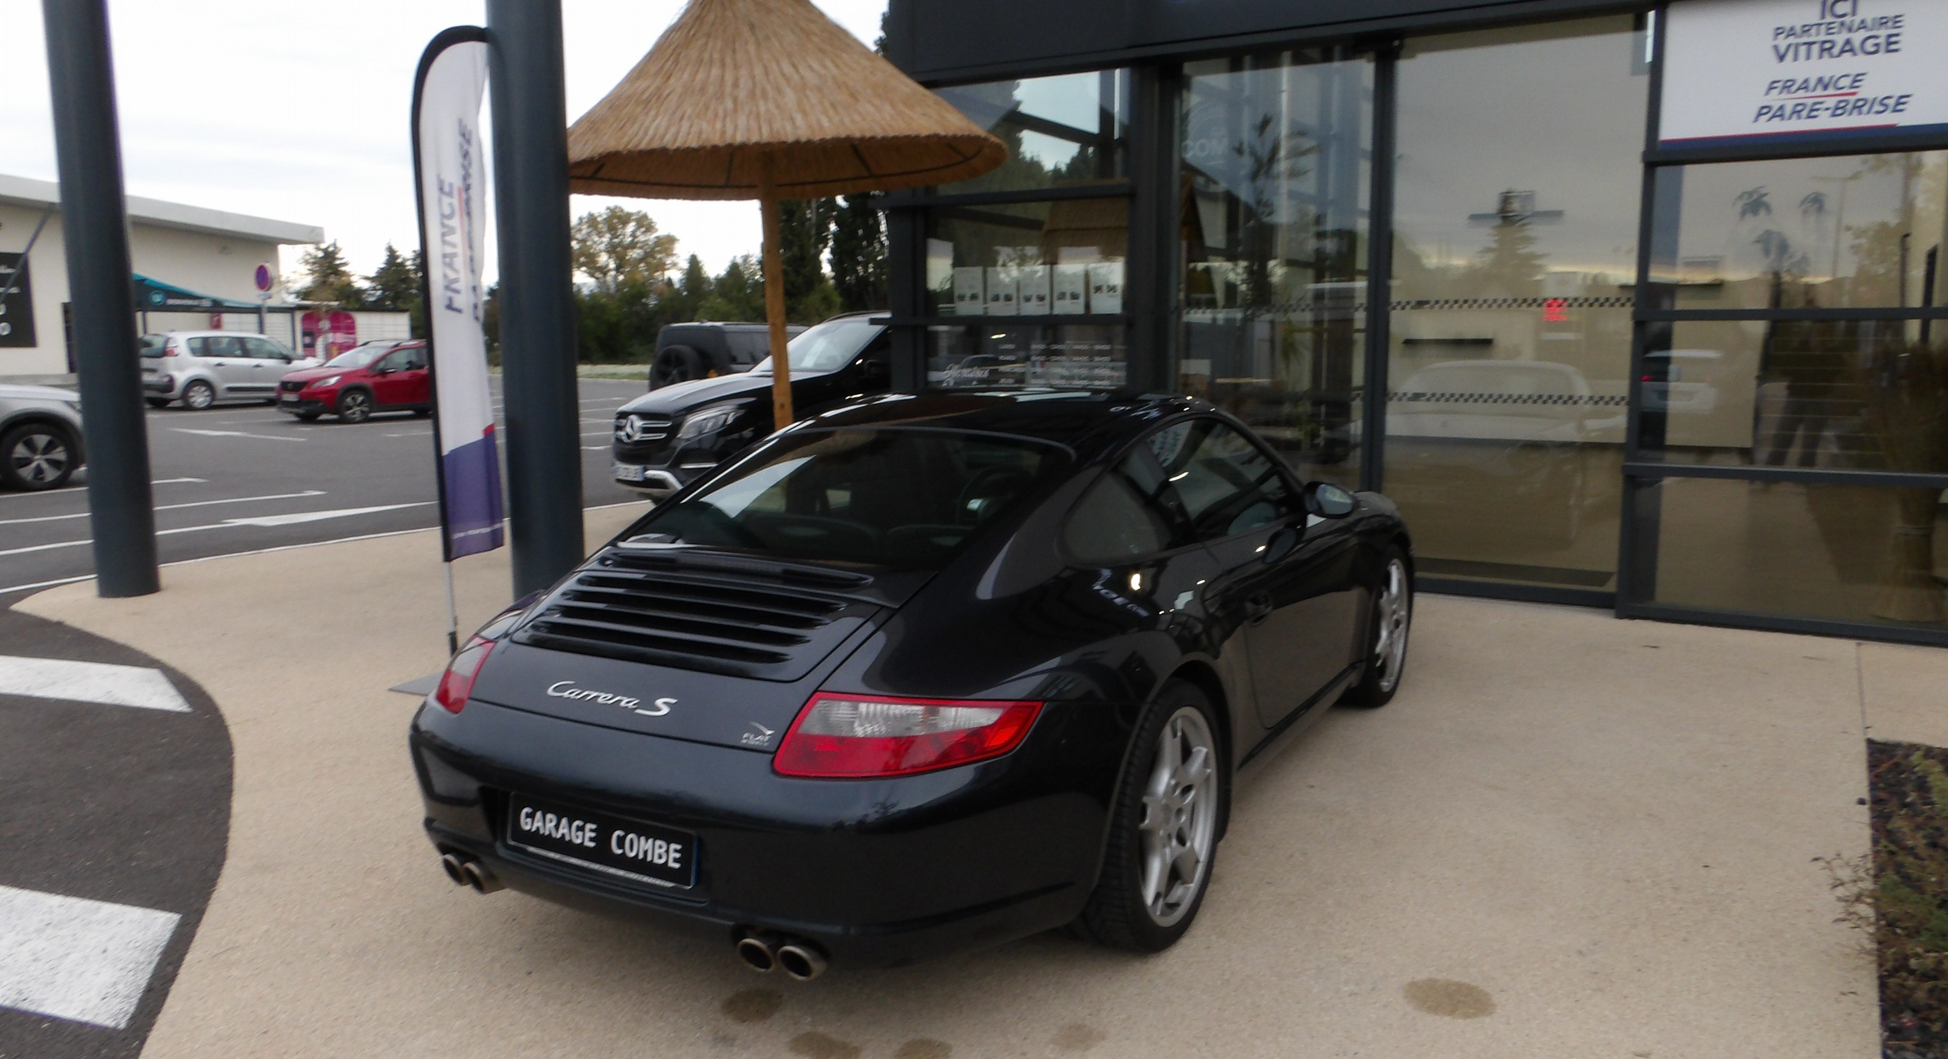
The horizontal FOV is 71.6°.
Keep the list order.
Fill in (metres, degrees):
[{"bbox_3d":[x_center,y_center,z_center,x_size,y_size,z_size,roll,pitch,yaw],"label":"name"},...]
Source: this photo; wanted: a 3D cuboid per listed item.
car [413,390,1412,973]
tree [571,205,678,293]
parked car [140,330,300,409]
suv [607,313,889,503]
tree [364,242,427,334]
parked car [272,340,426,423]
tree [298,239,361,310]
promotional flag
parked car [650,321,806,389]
[{"bbox_3d":[0.283,0.177,4.584,1.830,1.300,4.430,5,9,30],"label":"car"},{"bbox_3d":[-23.409,-16.003,88.619,8.000,10.270,8.000,0,8,0],"label":"tree"},{"bbox_3d":[-16.235,-3.531,29.728,1.760,1.650,4.080,5,9,30],"label":"parked car"},{"bbox_3d":[-0.933,-1.086,12.280,4.820,1.790,1.970,-7,11,-41],"label":"suv"},{"bbox_3d":[-31.722,-12.155,74.013,4.300,6.830,4.300,0,8,0],"label":"tree"},{"bbox_3d":[-11.581,-2.963,26.590,1.780,1.550,4.160,5,9,31],"label":"parked car"},{"bbox_3d":[-35.468,-12.225,74.002,4.600,6.990,4.600,0,8,0],"label":"tree"},{"bbox_3d":[-2.184,-0.999,5.860,0.120,2.240,0.520,2,8,14],"label":"promotional flag"},{"bbox_3d":[-4.268,-3.170,27.264,2.000,1.970,4.950,5,9,31],"label":"parked car"}]

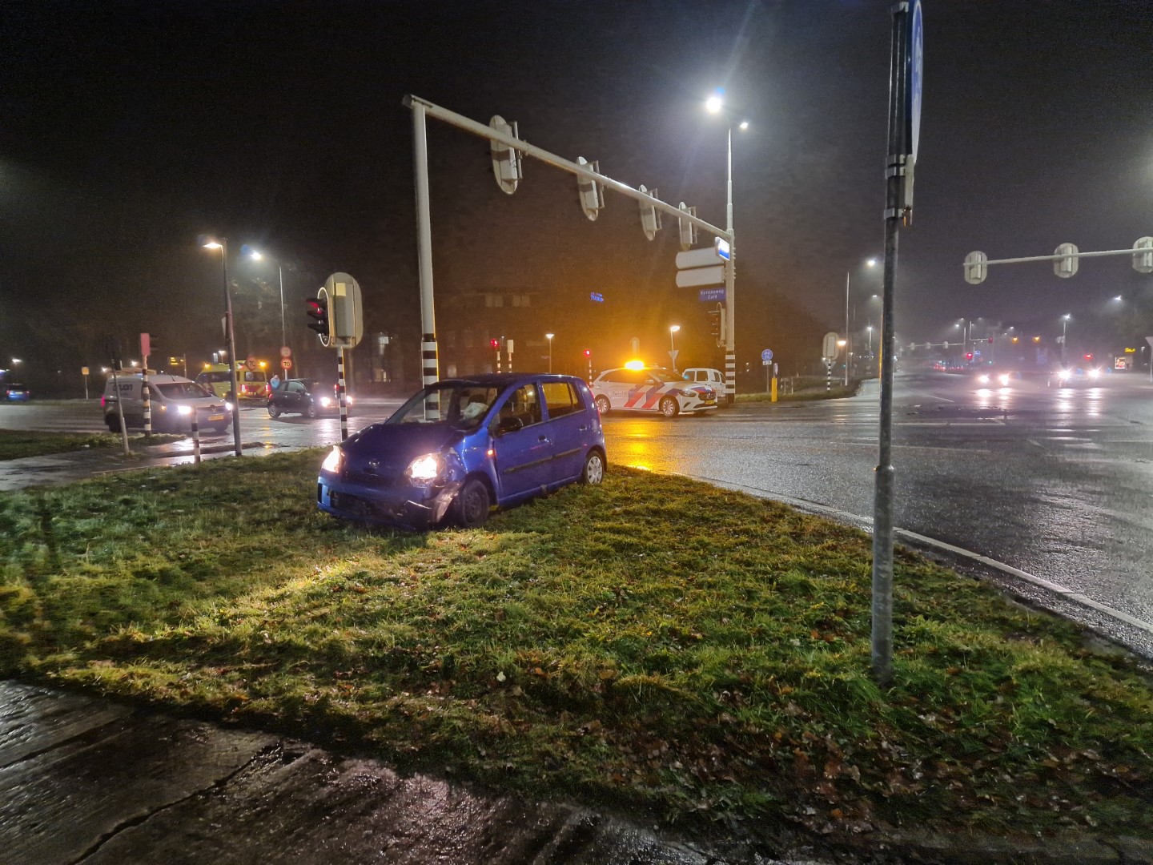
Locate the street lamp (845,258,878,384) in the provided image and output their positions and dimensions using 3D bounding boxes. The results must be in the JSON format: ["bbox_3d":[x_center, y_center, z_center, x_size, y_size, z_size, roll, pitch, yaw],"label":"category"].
[{"bbox_3d":[17.769,-6.897,47.595,1.900,7.900,0.350,1,6,22],"label":"street lamp"}]

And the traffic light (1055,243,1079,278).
[{"bbox_3d":[21.575,-7.568,33.700,1.000,1.500,0.420,1,6,26],"label":"traffic light"}]

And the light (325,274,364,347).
[{"bbox_3d":[-4.775,-2.493,15.650,0.400,1.500,0.970,3,7,35],"label":"light"}]

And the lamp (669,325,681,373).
[{"bbox_3d":[6.758,-5.284,51.781,0.600,3.900,0.250,0,6,12],"label":"lamp"}]

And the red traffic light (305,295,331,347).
[{"bbox_3d":[-5.255,-2.320,15.600,0.480,1.100,0.650,-5,7,-32],"label":"red traffic light"}]

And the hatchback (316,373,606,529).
[{"bbox_3d":[-1.096,0.088,8.588,1.475,1.500,3.410,2,6,31],"label":"hatchback"}]

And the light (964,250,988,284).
[{"bbox_3d":[18.251,-7.531,35.000,1.000,1.500,0.420,1,6,26],"label":"light"}]

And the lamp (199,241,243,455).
[{"bbox_3d":[-6.272,-1.484,13.544,0.550,3.900,0.220,-3,6,-21],"label":"lamp"}]

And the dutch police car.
[{"bbox_3d":[2.503,-1.387,25.333,4.420,1.640,1.800,4,8,43],"label":"dutch police car"}]

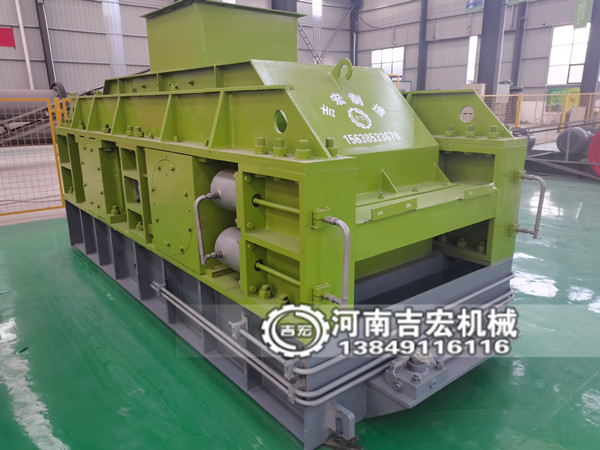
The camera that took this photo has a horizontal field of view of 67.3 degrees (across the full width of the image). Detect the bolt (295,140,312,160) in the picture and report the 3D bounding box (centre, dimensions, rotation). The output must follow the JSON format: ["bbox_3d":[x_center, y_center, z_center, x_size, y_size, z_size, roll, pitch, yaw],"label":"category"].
[{"bbox_3d":[0.018,-0.310,1.866,0.064,0.076,0.066,-12,19,-38],"label":"bolt"}]

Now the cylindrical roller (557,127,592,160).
[{"bbox_3d":[6.720,-2.017,10.960,0.660,0.710,0.710,-13,19,-39],"label":"cylindrical roller"}]

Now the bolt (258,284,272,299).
[{"bbox_3d":[-0.182,0.346,2.368,0.062,0.058,0.064,-12,19,-38],"label":"bolt"}]

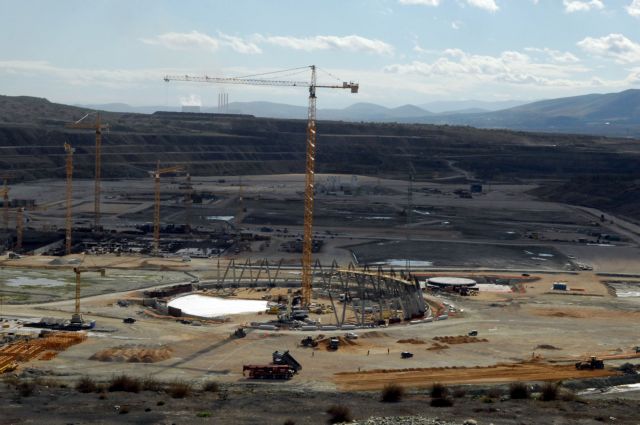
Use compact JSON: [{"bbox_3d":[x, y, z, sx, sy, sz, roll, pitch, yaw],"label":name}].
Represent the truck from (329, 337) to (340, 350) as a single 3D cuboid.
[{"bbox_3d":[5.060,45.740,356.020,2.500,3.300,8.000,1,6,-6],"label":"truck"}]

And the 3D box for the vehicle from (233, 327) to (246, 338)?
[{"bbox_3d":[-28.570,43.670,368.460,2.400,3.000,5.000,-3,7,-37],"label":"vehicle"}]

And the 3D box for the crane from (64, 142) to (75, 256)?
[{"bbox_3d":[-145.470,-8.300,586.960,4.000,64.700,55.000,0,6,-14],"label":"crane"}]

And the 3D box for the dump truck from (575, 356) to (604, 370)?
[{"bbox_3d":[89.610,50.110,336.180,9.000,3.500,2.800,1,6,-7],"label":"dump truck"}]

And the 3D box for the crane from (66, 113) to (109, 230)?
[{"bbox_3d":[-153.000,-27.700,664.000,3.500,76.000,70.000,-2,6,-37],"label":"crane"}]

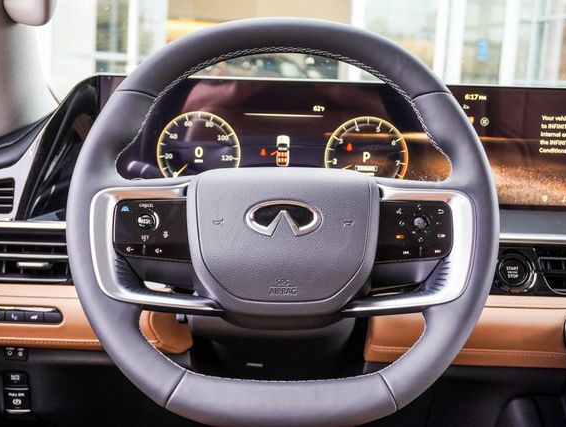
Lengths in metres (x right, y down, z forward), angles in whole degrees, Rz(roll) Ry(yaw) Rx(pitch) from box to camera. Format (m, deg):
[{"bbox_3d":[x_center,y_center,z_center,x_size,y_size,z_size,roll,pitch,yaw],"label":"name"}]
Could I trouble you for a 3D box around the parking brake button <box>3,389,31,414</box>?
[{"bbox_3d":[-0.291,0.205,0.955,0.028,0.024,0.018,2,6,0],"label":"parking brake button"}]

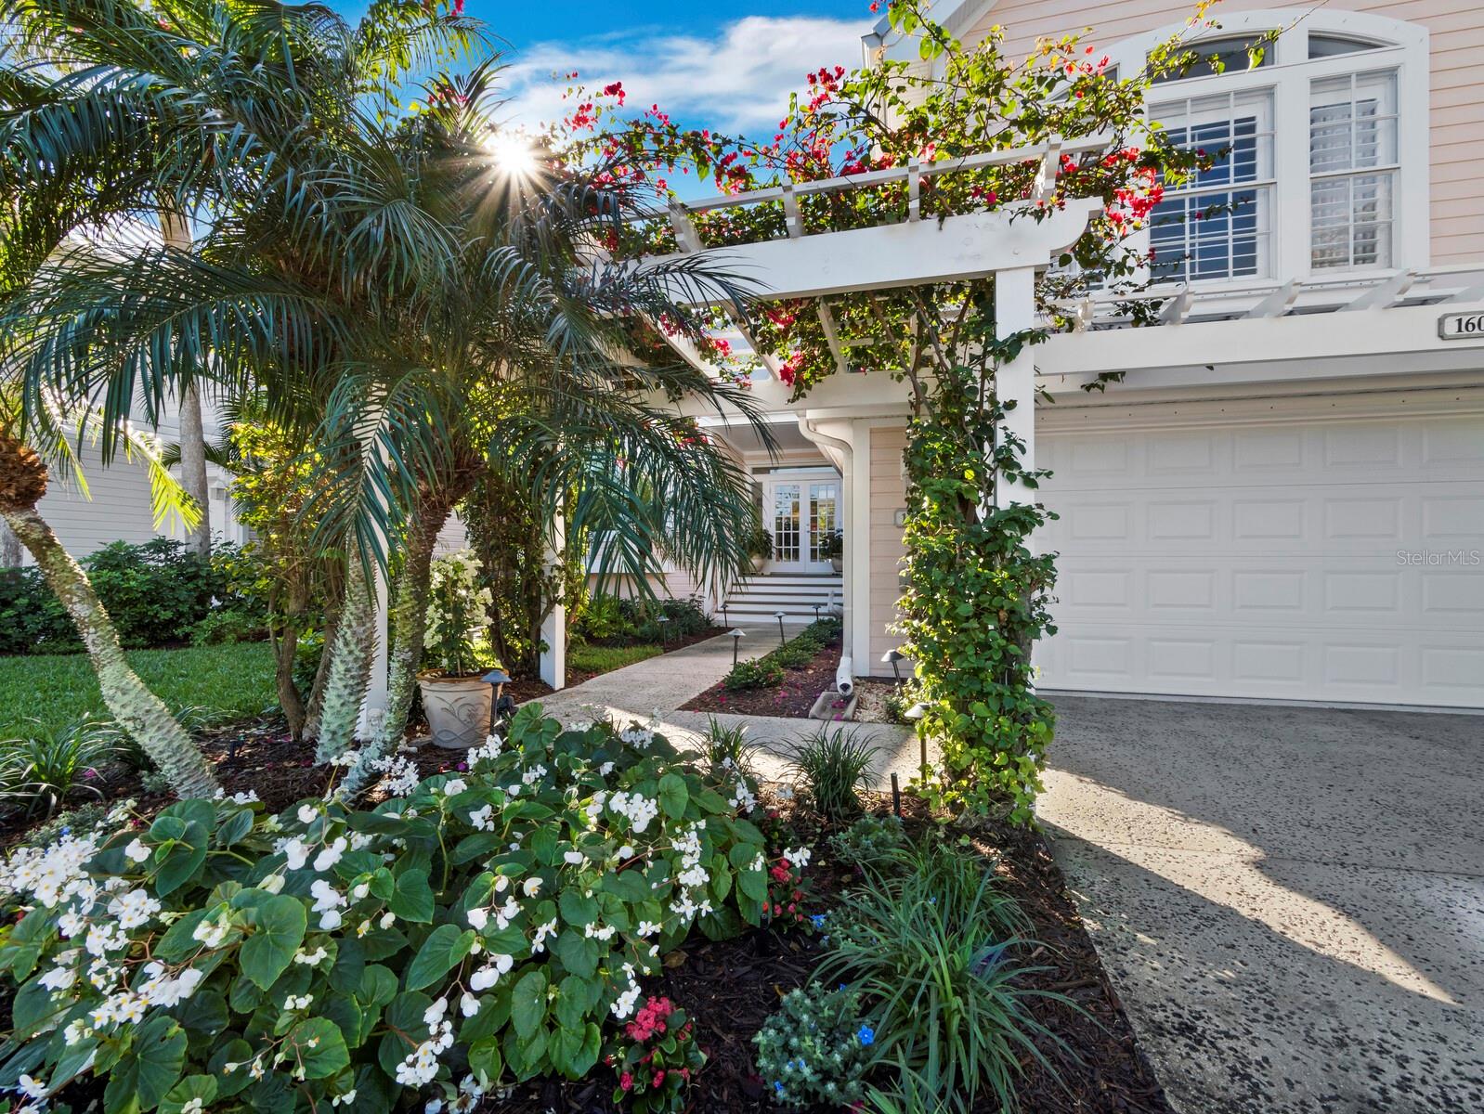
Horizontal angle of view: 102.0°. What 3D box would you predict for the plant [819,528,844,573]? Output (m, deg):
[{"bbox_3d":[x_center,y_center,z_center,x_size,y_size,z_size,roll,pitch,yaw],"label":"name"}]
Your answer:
[{"bbox_3d":[2.020,-0.130,12.500,0.780,0.960,0.750,0,0,12],"label":"plant"}]

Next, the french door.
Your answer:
[{"bbox_3d":[1.380,-0.685,13.100,1.540,2.060,0.100,0,0,12],"label":"french door"}]

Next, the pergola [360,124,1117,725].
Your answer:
[{"bbox_3d":[-0.235,-0.250,3.870,3.950,2.710,2.420,0,0,15],"label":"pergola"}]

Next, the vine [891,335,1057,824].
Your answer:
[{"bbox_3d":[0.985,0.080,2.570,0.610,2.040,0.520,0,0,15],"label":"vine"}]

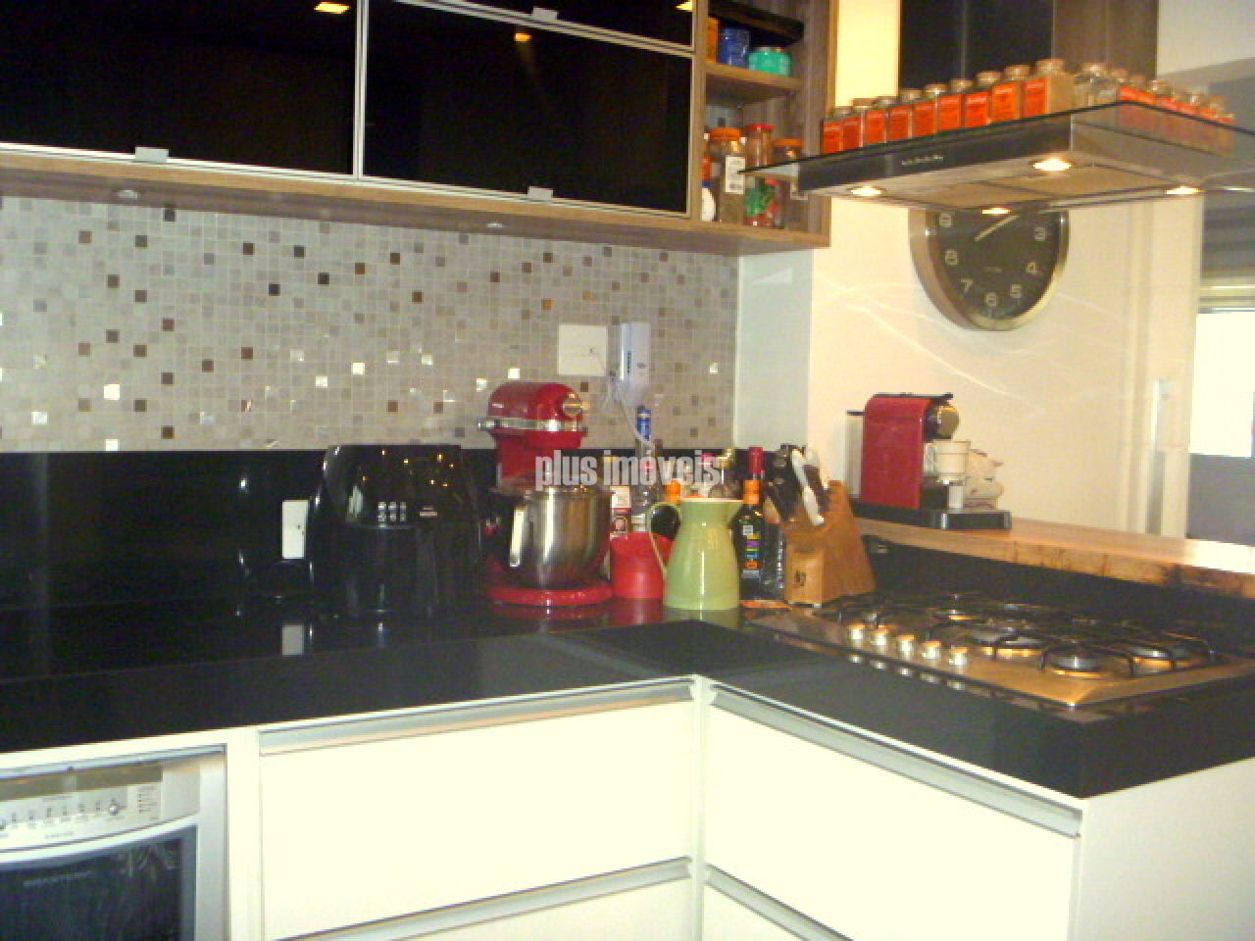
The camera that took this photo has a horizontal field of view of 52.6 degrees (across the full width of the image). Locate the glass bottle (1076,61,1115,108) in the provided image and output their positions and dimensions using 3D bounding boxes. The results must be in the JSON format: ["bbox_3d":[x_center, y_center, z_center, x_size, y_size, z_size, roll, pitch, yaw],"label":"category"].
[{"bbox_3d":[0.666,-0.522,1.795,0.052,0.099,0.052,-1,4,-32],"label":"glass bottle"}]

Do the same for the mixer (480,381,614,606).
[{"bbox_3d":[-0.155,0.036,2.542,0.243,0.425,0.342,-1,4,-32],"label":"mixer"}]

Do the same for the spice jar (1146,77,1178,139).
[{"bbox_3d":[0.833,-0.567,2.004,0.052,0.094,0.052,1,3,0],"label":"spice jar"}]

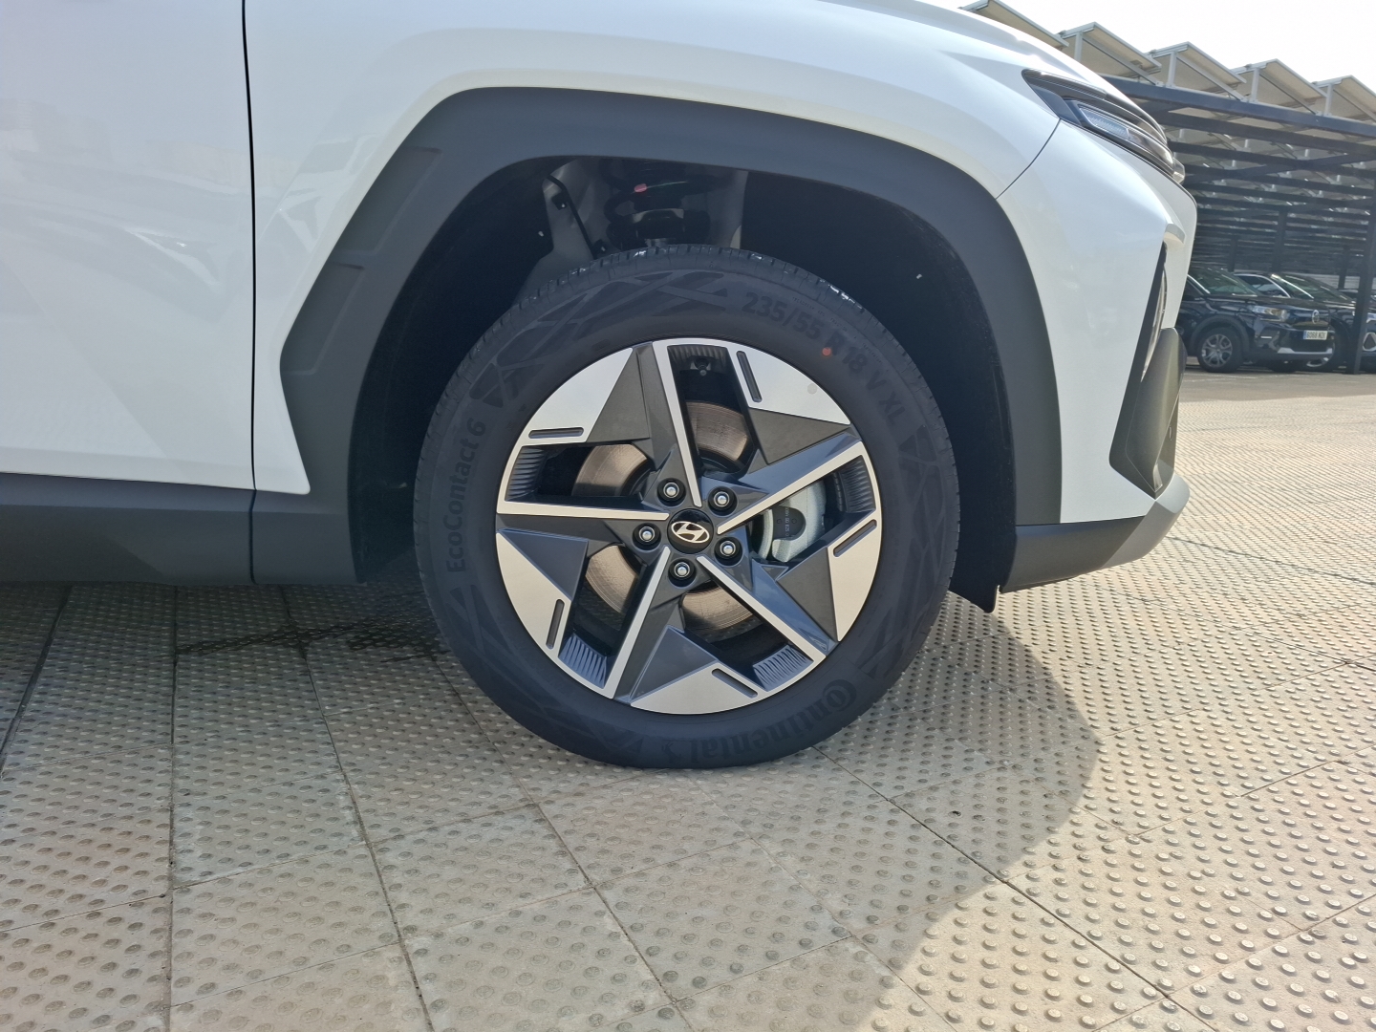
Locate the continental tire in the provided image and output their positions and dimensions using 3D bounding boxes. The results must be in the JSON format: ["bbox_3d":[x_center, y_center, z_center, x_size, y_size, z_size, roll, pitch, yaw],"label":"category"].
[{"bbox_3d":[-0.001,-0.006,1.263,0.714,0.702,0.240,0,12,-3],"label":"continental tire"}]

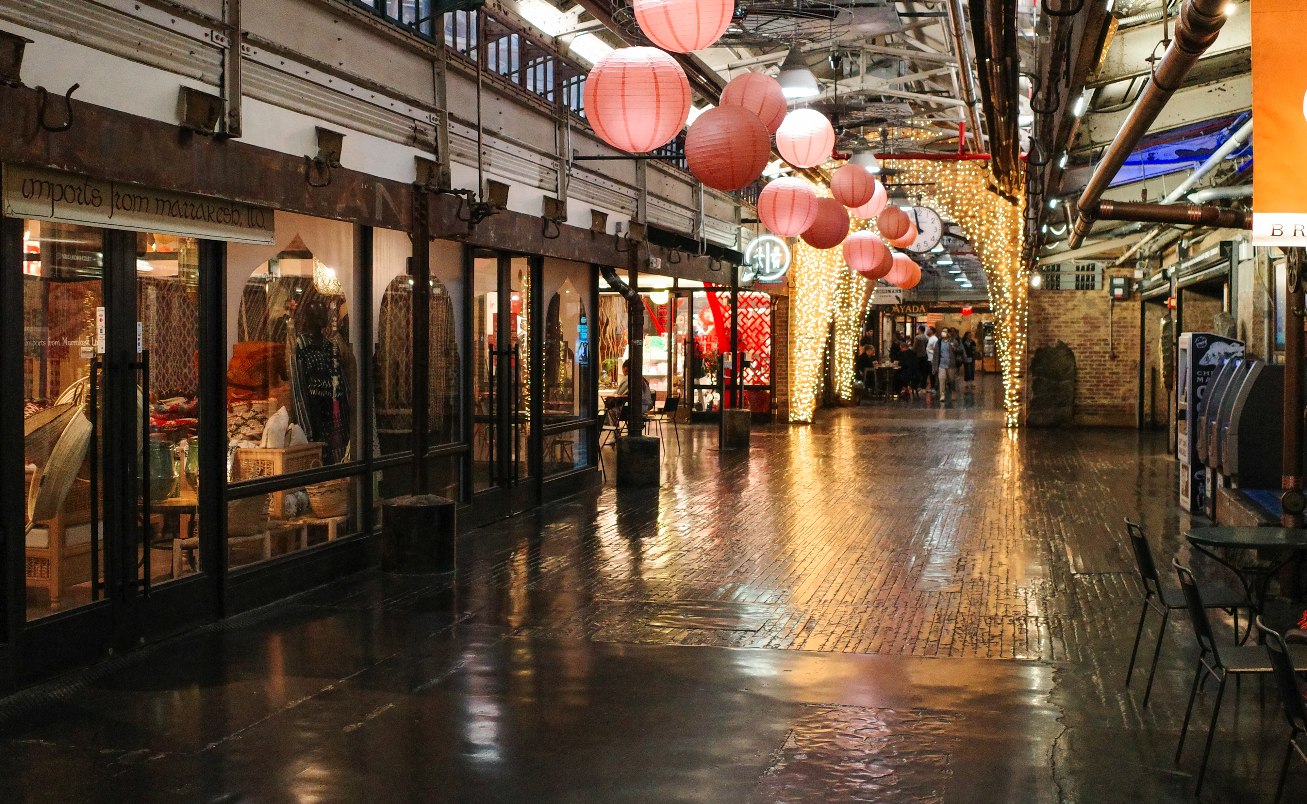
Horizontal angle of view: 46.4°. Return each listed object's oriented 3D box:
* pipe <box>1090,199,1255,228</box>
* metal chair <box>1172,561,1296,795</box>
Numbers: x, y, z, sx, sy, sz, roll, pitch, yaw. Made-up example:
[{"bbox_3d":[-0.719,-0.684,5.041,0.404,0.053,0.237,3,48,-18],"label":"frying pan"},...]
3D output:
[{"bbox_3d":[3.289,-1.182,9.600,0.998,0.120,0.120,7,5,18],"label":"pipe"},{"bbox_3d":[2.230,1.010,5.600,0.510,0.790,0.430,1,3,9],"label":"metal chair"}]

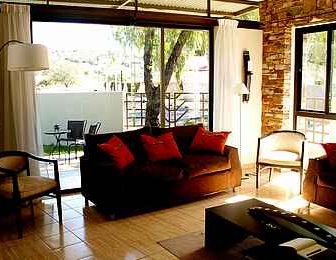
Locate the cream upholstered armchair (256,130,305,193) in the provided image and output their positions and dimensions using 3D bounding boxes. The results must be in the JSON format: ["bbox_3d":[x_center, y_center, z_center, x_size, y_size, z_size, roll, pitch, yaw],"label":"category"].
[{"bbox_3d":[1.562,0.402,4.797,0.581,0.750,0.544,3,9,26],"label":"cream upholstered armchair"}]

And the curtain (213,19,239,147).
[{"bbox_3d":[0.939,-0.535,5.593,0.390,2.345,0.132,-5,9,-27],"label":"curtain"}]

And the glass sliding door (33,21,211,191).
[{"bbox_3d":[-0.474,-0.356,5.013,2.646,2.227,0.096,-5,9,-27],"label":"glass sliding door"}]

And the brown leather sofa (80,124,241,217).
[{"bbox_3d":[-0.043,0.436,4.417,1.889,0.820,0.816,-6,10,-33],"label":"brown leather sofa"}]

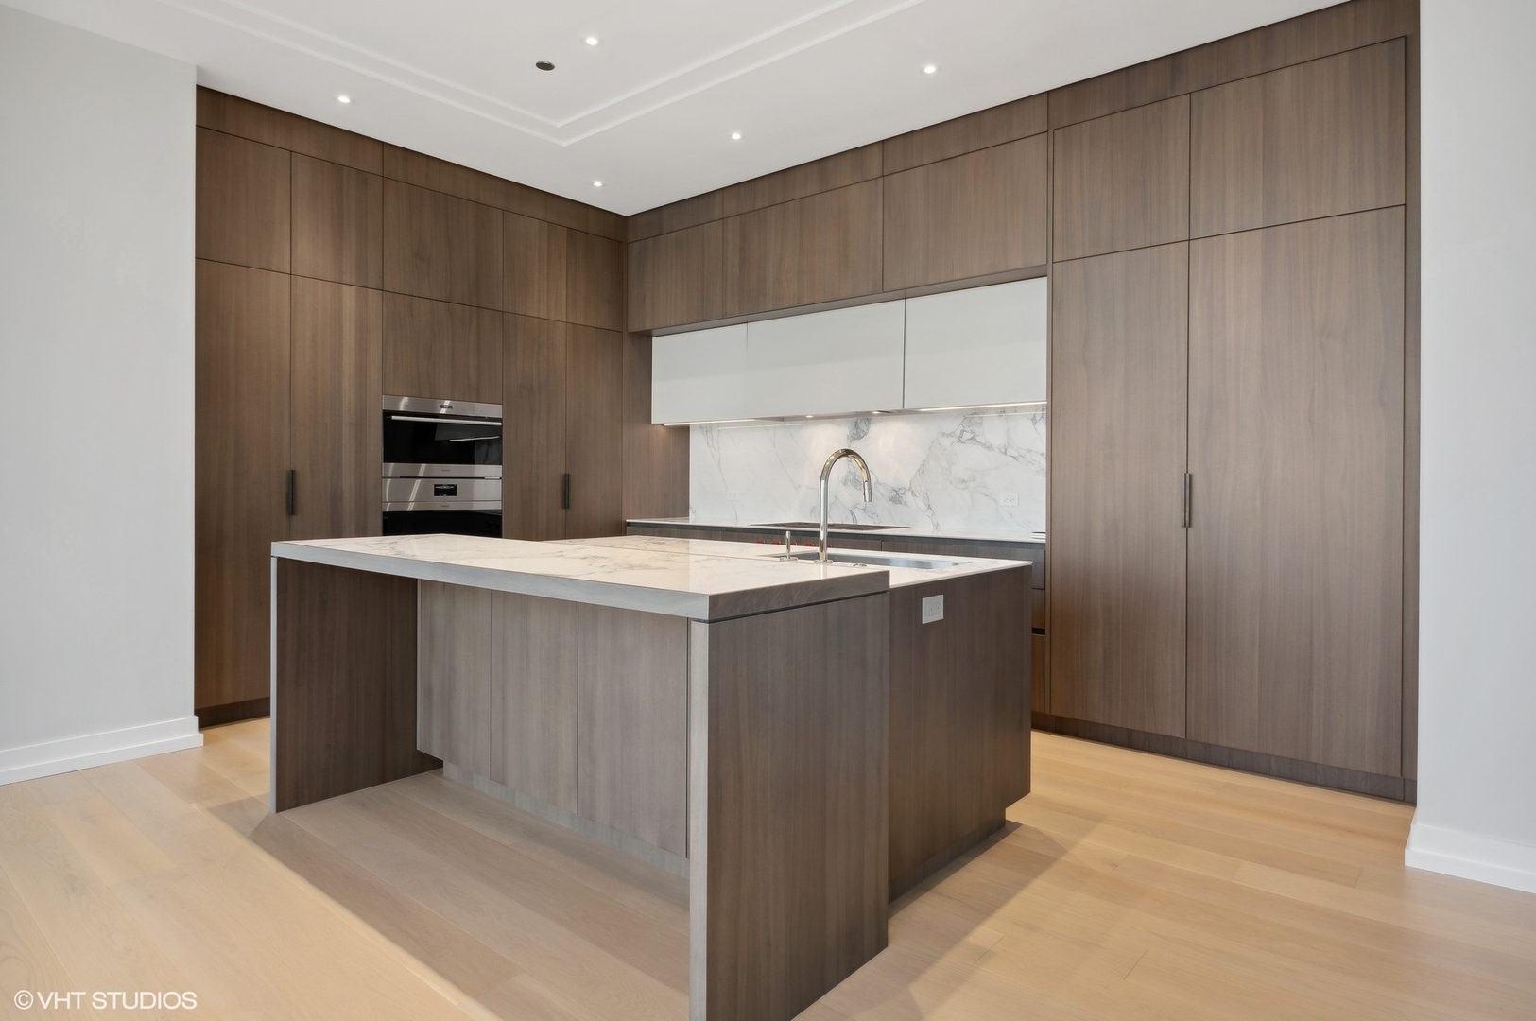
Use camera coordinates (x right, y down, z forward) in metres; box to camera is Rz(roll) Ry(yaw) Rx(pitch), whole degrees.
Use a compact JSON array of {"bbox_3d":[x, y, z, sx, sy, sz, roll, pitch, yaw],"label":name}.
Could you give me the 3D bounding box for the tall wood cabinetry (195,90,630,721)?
[{"bbox_3d":[-2.140,-0.515,5.130,0.620,3.080,2.700,2,2,40],"label":"tall wood cabinetry"}]

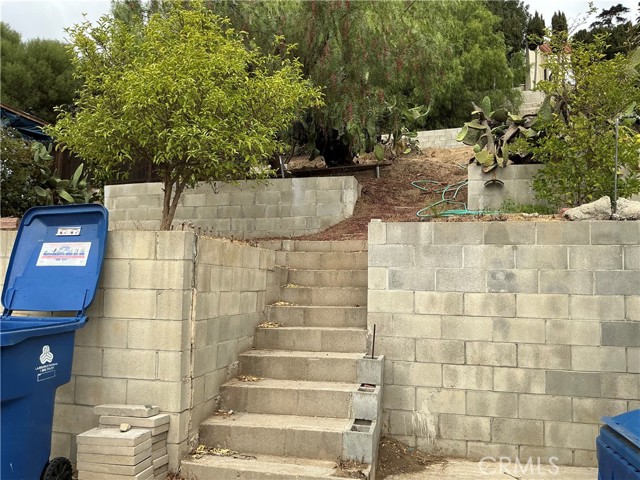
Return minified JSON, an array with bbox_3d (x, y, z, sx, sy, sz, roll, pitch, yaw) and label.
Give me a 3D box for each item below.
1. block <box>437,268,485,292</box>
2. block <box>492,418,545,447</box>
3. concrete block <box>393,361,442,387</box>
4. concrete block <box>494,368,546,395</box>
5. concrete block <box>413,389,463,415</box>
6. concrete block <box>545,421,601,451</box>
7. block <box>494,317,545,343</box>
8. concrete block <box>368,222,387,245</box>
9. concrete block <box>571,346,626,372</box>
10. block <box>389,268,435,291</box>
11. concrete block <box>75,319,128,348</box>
[{"bbox_3d":[1.201,0.343,4.412,0.395,0.195,0.195,0,-3,11],"label":"block"},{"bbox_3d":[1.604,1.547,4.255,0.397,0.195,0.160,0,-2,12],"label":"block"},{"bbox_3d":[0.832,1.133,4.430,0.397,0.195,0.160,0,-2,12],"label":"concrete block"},{"bbox_3d":[1.655,1.155,4.327,0.395,0.193,0.190,0,-3,14],"label":"concrete block"},{"bbox_3d":[1.025,1.340,4.389,0.400,0.197,0.170,0,-6,11],"label":"concrete block"},{"bbox_3d":[2.007,1.555,4.179,0.394,0.197,0.170,0,-6,11],"label":"concrete block"},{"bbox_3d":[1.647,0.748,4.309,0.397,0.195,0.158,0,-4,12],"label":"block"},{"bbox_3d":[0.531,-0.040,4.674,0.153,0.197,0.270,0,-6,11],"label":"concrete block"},{"bbox_3d":[2.219,0.944,4.175,0.395,0.195,0.195,0,-3,11],"label":"concrete block"},{"bbox_3d":[0.802,0.342,4.492,0.395,0.195,0.195,0,-3,11],"label":"block"},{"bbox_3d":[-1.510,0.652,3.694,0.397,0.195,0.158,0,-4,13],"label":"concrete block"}]

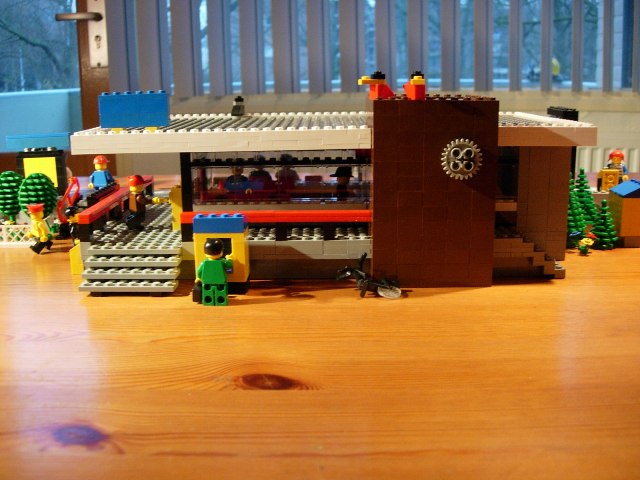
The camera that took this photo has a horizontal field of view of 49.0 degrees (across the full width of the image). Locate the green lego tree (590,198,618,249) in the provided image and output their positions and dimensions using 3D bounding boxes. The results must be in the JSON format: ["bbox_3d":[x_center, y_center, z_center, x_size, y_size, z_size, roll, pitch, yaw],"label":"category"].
[{"bbox_3d":[0.226,-0.013,0.557,0.024,0.040,0.024,-1,13,1],"label":"green lego tree"}]

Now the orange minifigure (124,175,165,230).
[{"bbox_3d":[-0.135,-0.028,0.533,0.025,0.041,0.020,-8,15,-29],"label":"orange minifigure"}]

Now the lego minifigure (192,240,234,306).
[{"bbox_3d":[-0.066,0.019,0.435,0.025,0.041,0.015,0,13,3],"label":"lego minifigure"}]

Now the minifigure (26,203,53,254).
[{"bbox_3d":[-0.227,-0.010,0.570,0.020,0.041,0.021,-13,18,-42],"label":"minifigure"}]

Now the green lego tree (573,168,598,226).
[{"bbox_3d":[0.216,-0.029,0.581,0.030,0.061,0.030,-1,13,1],"label":"green lego tree"}]

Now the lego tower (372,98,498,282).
[{"bbox_3d":[0.074,-0.037,0.491,0.080,0.120,0.080,-1,13,1],"label":"lego tower"}]

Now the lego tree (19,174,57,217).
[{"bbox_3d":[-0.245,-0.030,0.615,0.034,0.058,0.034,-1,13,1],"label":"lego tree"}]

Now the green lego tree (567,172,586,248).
[{"bbox_3d":[0.199,-0.025,0.561,0.030,0.061,0.030,-1,13,1],"label":"green lego tree"}]

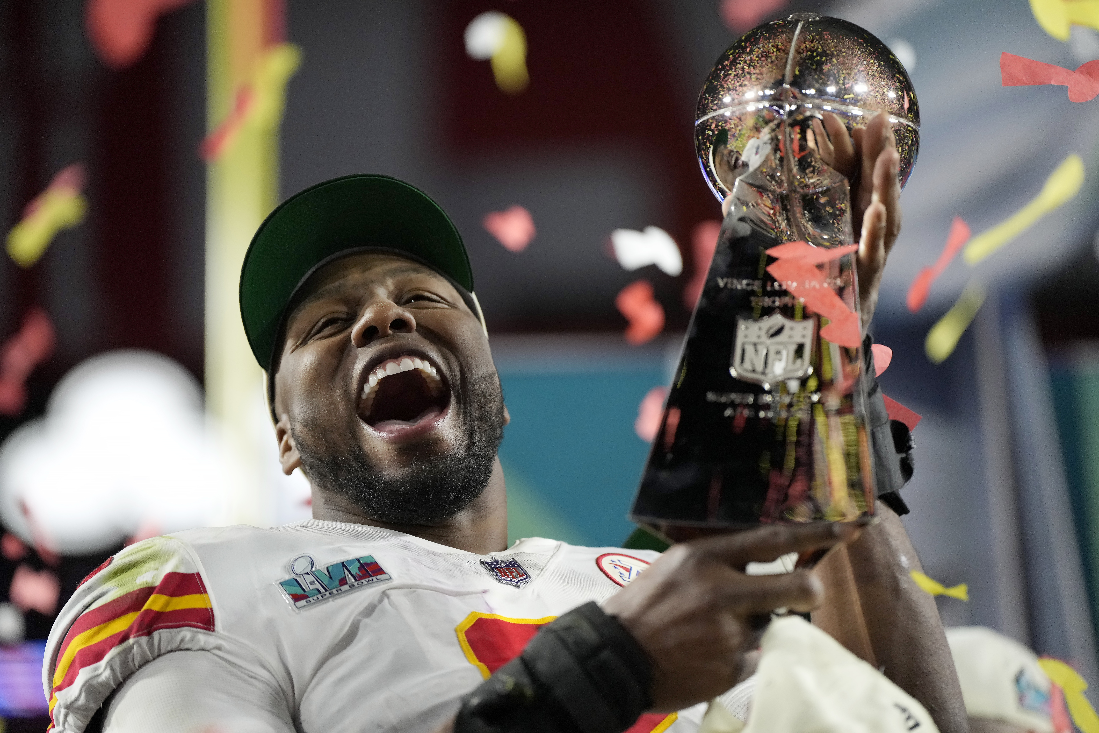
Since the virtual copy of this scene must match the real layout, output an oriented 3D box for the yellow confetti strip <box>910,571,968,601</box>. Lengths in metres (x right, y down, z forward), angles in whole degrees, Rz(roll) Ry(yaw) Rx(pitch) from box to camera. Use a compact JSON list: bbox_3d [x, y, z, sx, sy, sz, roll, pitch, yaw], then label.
[{"bbox_3d":[0.282,0.159,4.420,0.043,0.016,0.012,20,-6,2],"label":"yellow confetti strip"}]

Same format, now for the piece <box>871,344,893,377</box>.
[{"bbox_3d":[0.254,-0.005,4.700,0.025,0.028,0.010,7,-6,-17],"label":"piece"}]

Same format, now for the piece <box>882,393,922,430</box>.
[{"bbox_3d":[0.267,0.033,4.700,0.045,0.025,0.010,30,0,-10],"label":"piece"}]

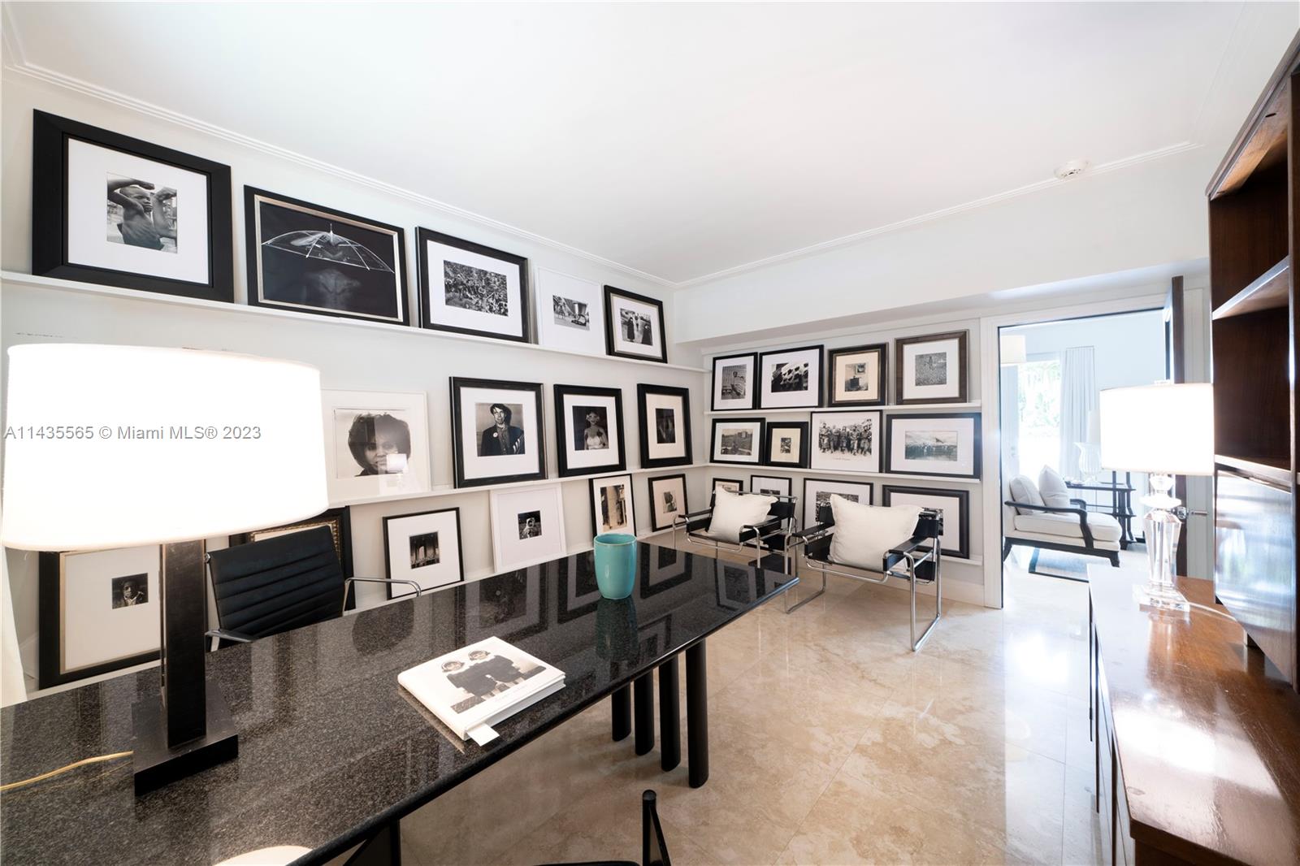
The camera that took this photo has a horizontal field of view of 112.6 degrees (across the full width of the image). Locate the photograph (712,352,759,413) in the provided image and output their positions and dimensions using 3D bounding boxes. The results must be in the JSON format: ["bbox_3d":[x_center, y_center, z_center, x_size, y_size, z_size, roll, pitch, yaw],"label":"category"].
[{"bbox_3d":[0.851,-0.497,4.327,0.504,0.552,0.030,0,-3,39],"label":"photograph"}]

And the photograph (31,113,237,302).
[{"bbox_3d":[-2.230,-0.949,1.910,0.568,0.678,0.045,-2,-5,-44],"label":"photograph"}]

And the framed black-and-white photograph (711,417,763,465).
[{"bbox_3d":[0.877,0.086,4.313,0.593,0.456,0.030,0,-5,39],"label":"framed black-and-white photograph"}]

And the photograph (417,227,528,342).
[{"bbox_3d":[-1.162,-0.959,2.937,0.741,0.629,0.050,-2,-2,-44],"label":"photograph"}]

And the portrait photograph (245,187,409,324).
[{"bbox_3d":[-1.665,-0.885,2.287,0.680,0.600,0.040,-1,-6,-45],"label":"portrait photograph"}]

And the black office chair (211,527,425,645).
[{"bbox_3d":[-1.308,0.888,1.745,0.630,0.870,0.590,0,1,15],"label":"black office chair"}]

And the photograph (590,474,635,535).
[{"bbox_3d":[-0.313,0.638,3.639,0.465,0.545,0.030,-1,-5,-45],"label":"photograph"}]

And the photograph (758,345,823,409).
[{"bbox_3d":[1.302,-0.494,4.000,0.604,0.556,0.035,0,-2,41],"label":"photograph"}]

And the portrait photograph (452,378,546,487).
[{"bbox_3d":[-1.040,-0.005,3.057,0.662,0.725,0.050,-2,-2,-44],"label":"portrait photograph"}]

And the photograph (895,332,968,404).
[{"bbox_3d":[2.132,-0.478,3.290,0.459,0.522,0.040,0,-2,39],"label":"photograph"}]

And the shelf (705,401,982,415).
[{"bbox_3d":[1.483,-0.212,3.801,2.265,0.035,0.100,0,1,39],"label":"shelf"}]

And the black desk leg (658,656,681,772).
[{"bbox_3d":[0.079,0.958,1.723,0.095,0.720,0.057,-2,1,-44],"label":"black desk leg"}]

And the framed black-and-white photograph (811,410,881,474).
[{"bbox_3d":[1.669,0.071,3.699,0.576,0.508,0.035,0,-2,41],"label":"framed black-and-white photograph"}]

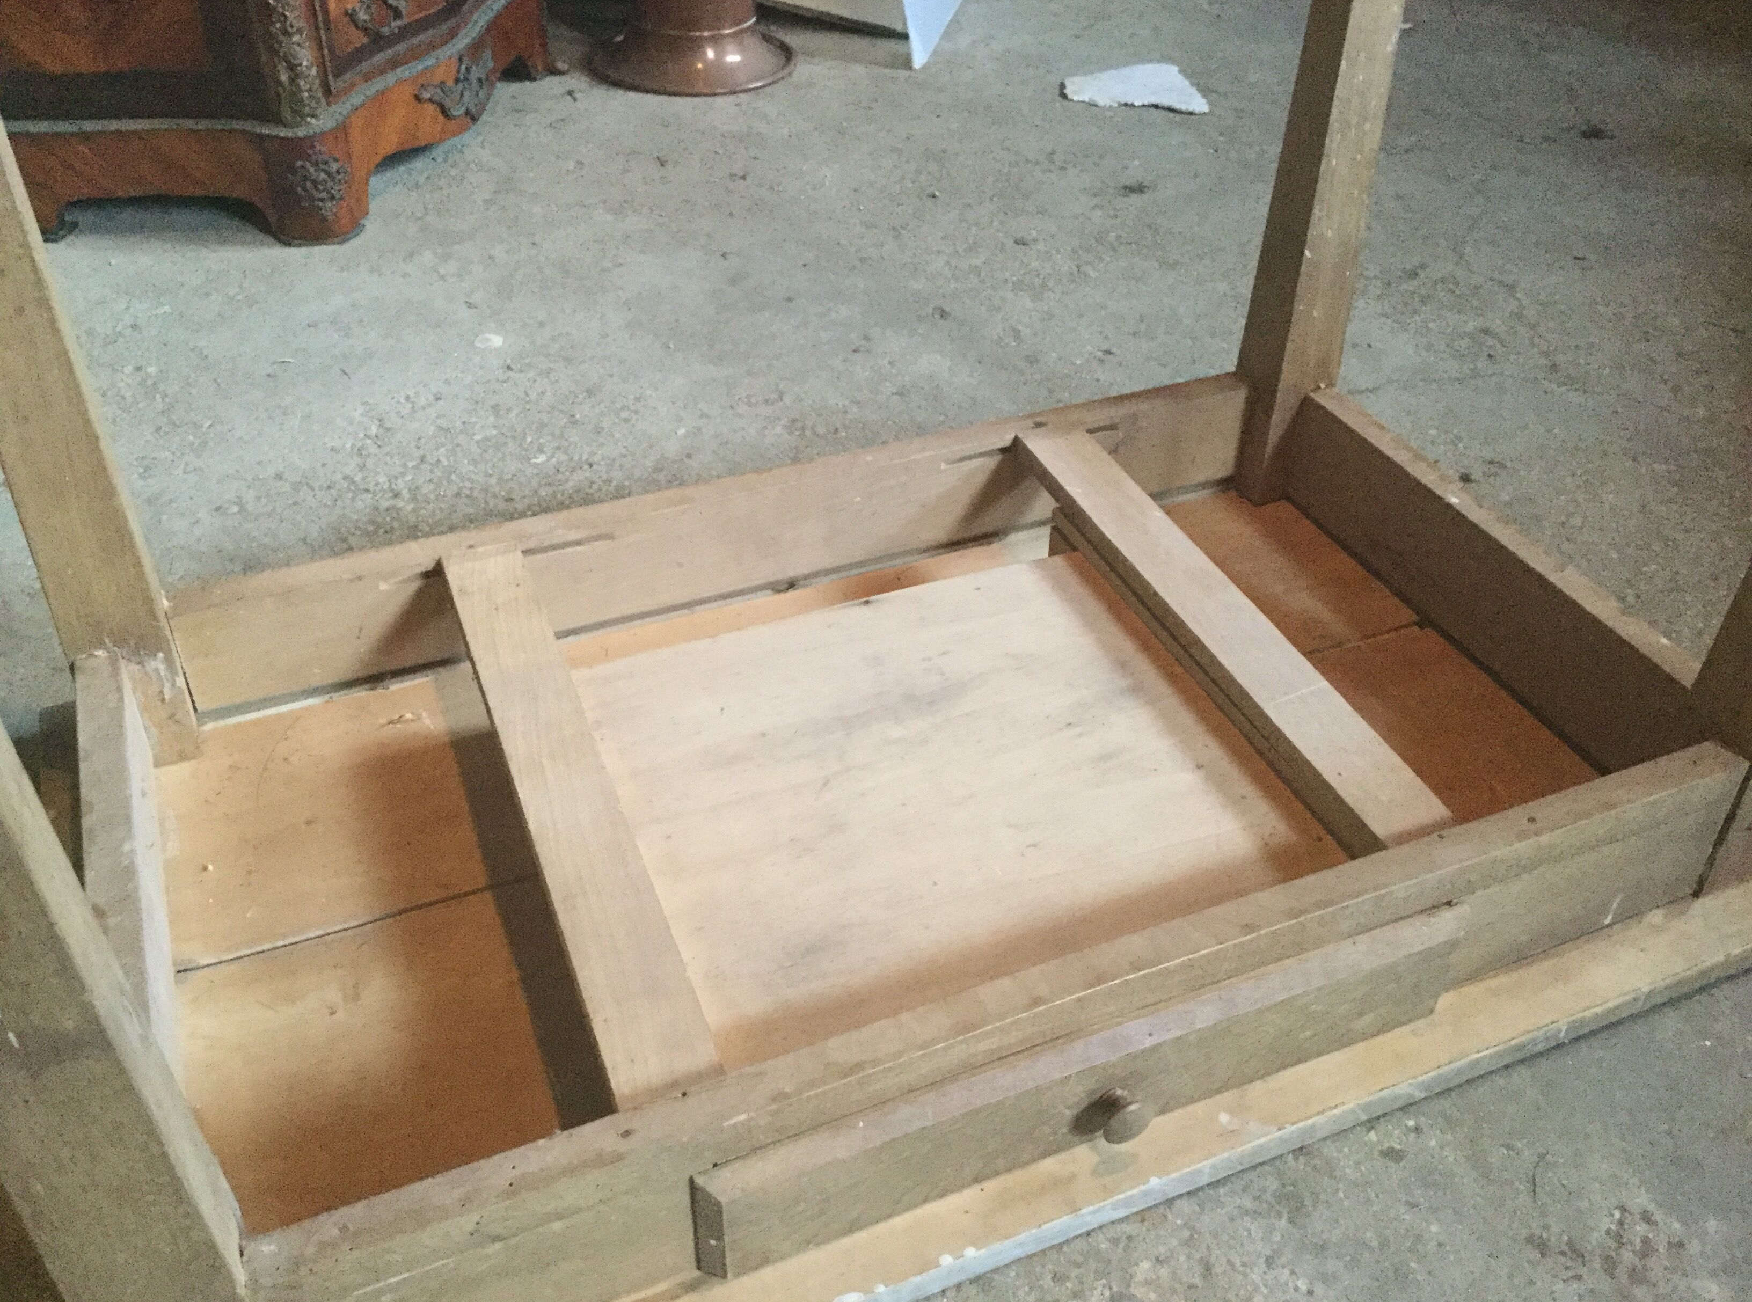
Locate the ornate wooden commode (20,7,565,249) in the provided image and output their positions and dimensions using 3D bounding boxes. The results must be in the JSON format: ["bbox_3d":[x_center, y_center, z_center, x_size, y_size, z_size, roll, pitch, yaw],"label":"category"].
[{"bbox_3d":[-0.934,-1.198,2.355,0.550,0.870,0.890,8,40,9],"label":"ornate wooden commode"}]

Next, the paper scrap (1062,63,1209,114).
[{"bbox_3d":[0.462,-1.016,2.824,0.249,0.020,0.237,1,40,1],"label":"paper scrap"}]

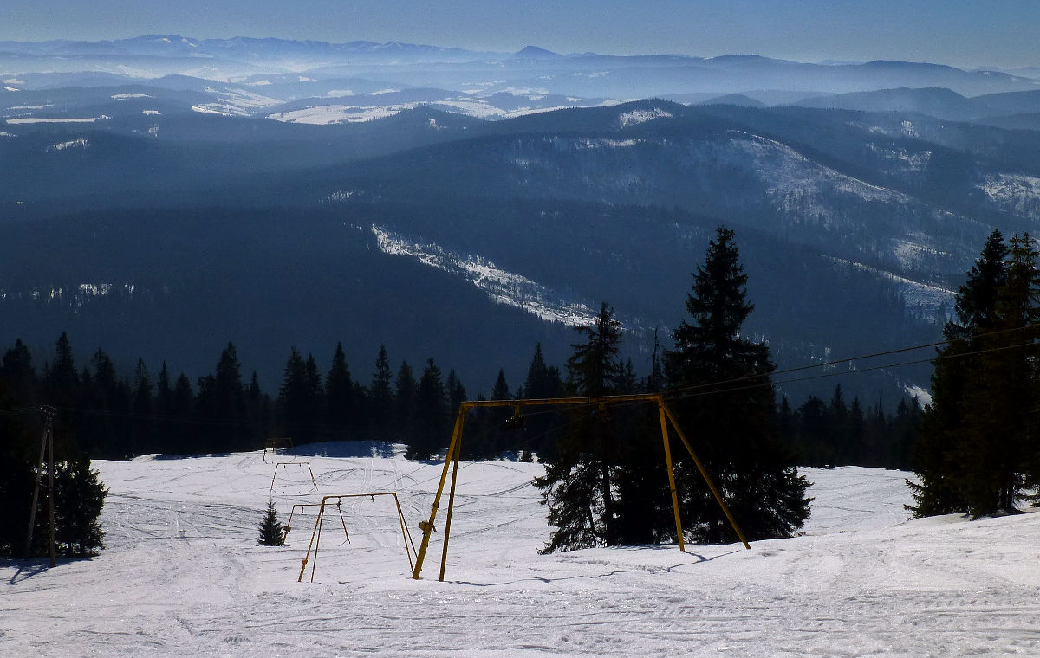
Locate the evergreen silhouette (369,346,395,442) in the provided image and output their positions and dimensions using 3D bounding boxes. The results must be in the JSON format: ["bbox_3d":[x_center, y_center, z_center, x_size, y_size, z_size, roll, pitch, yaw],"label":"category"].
[{"bbox_3d":[-25.250,11.635,225.000,4.800,18.000,4.800,2,13,0],"label":"evergreen silhouette"}]

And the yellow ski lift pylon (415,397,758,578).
[{"bbox_3d":[1.455,4.290,30.090,7.500,4.800,3.200,-1,13,-15],"label":"yellow ski lift pylon"}]

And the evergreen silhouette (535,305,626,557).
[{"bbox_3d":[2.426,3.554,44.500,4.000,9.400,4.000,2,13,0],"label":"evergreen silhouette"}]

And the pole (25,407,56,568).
[{"bbox_3d":[-24.101,7.896,62.000,1.650,8.600,1.200,2,13,0],"label":"pole"}]

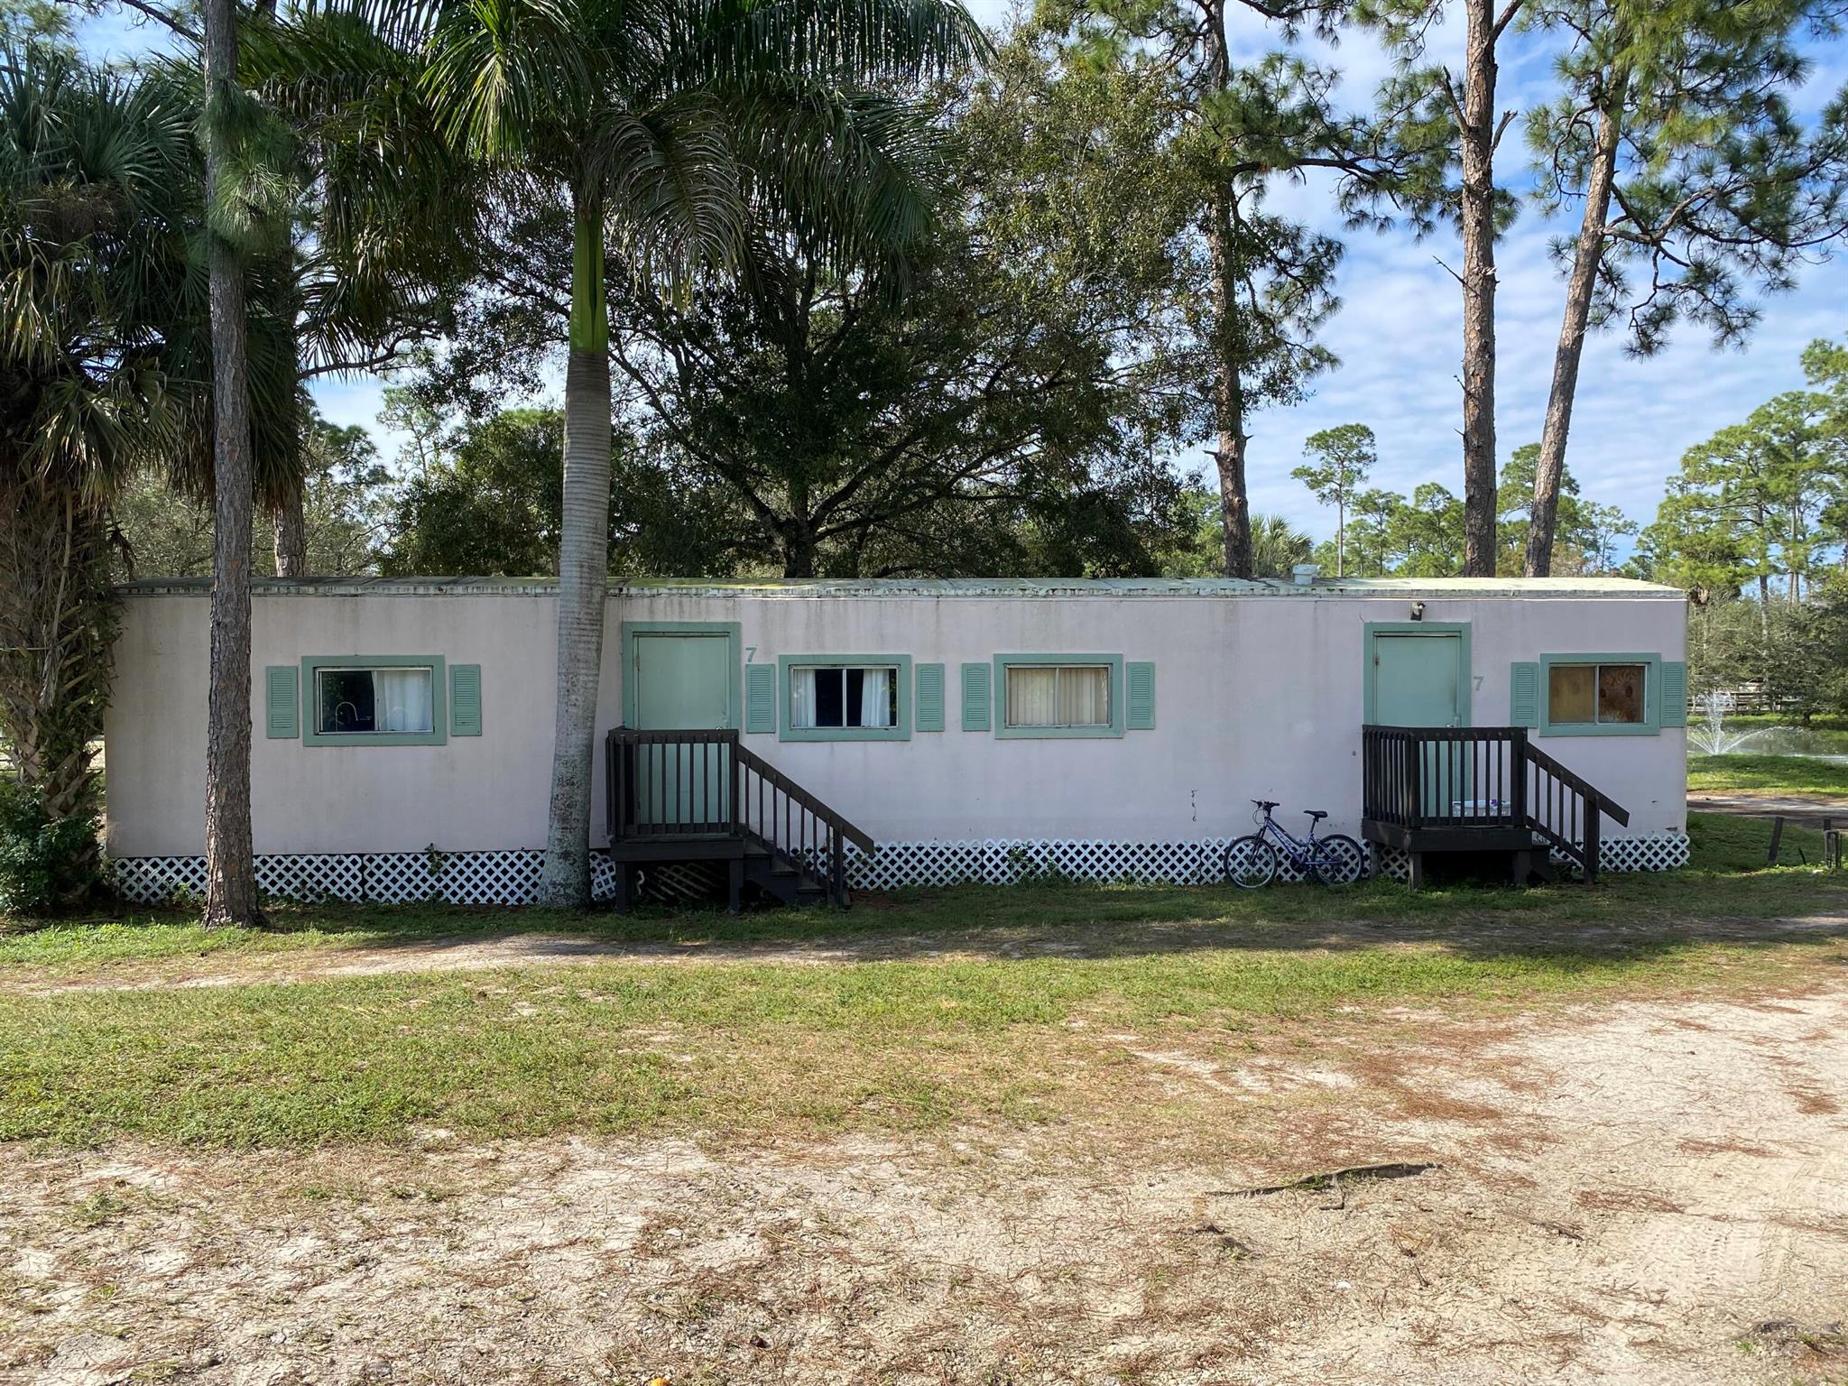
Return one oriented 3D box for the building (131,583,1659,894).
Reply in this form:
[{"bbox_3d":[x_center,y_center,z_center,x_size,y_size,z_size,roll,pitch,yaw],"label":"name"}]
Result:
[{"bbox_3d":[-0.013,0.329,15.937,16.293,3.360,3.450,0,1,-5],"label":"building"}]

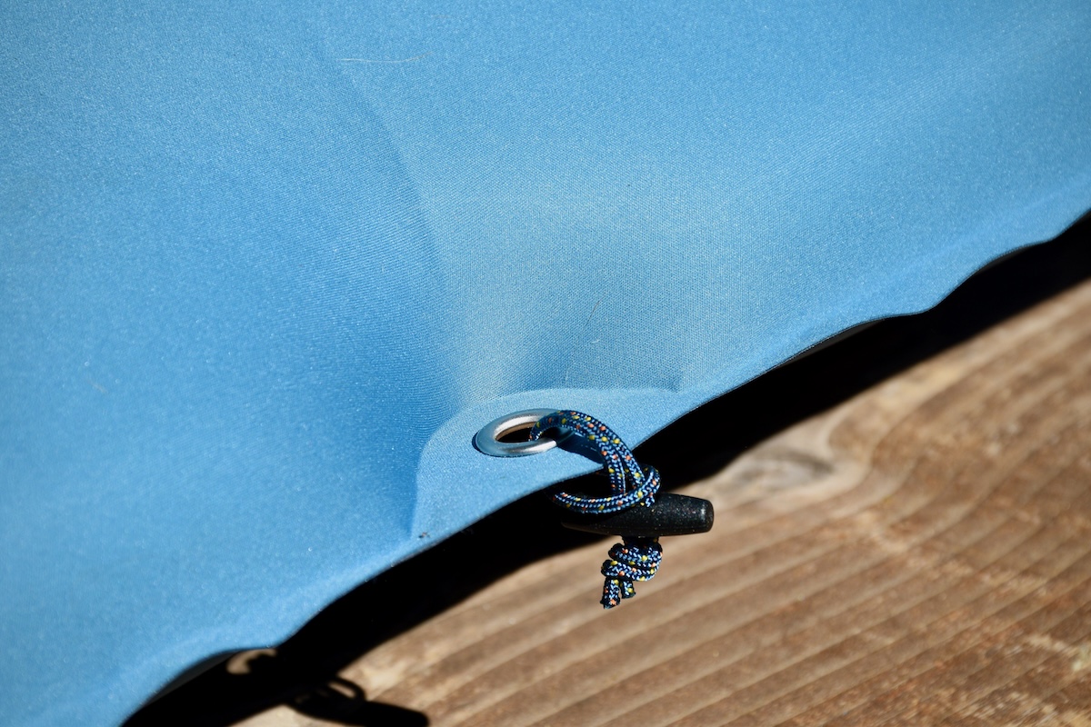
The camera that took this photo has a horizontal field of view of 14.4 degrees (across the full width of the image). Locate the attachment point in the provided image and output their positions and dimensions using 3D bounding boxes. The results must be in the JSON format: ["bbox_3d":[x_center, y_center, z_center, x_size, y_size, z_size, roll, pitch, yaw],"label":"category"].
[{"bbox_3d":[-0.004,0.013,0.789,0.018,0.004,0.018,-7,27,4],"label":"attachment point"}]

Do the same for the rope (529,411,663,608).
[{"bbox_3d":[0.009,0.027,0.786,0.025,0.034,0.020,0,30,0],"label":"rope"}]

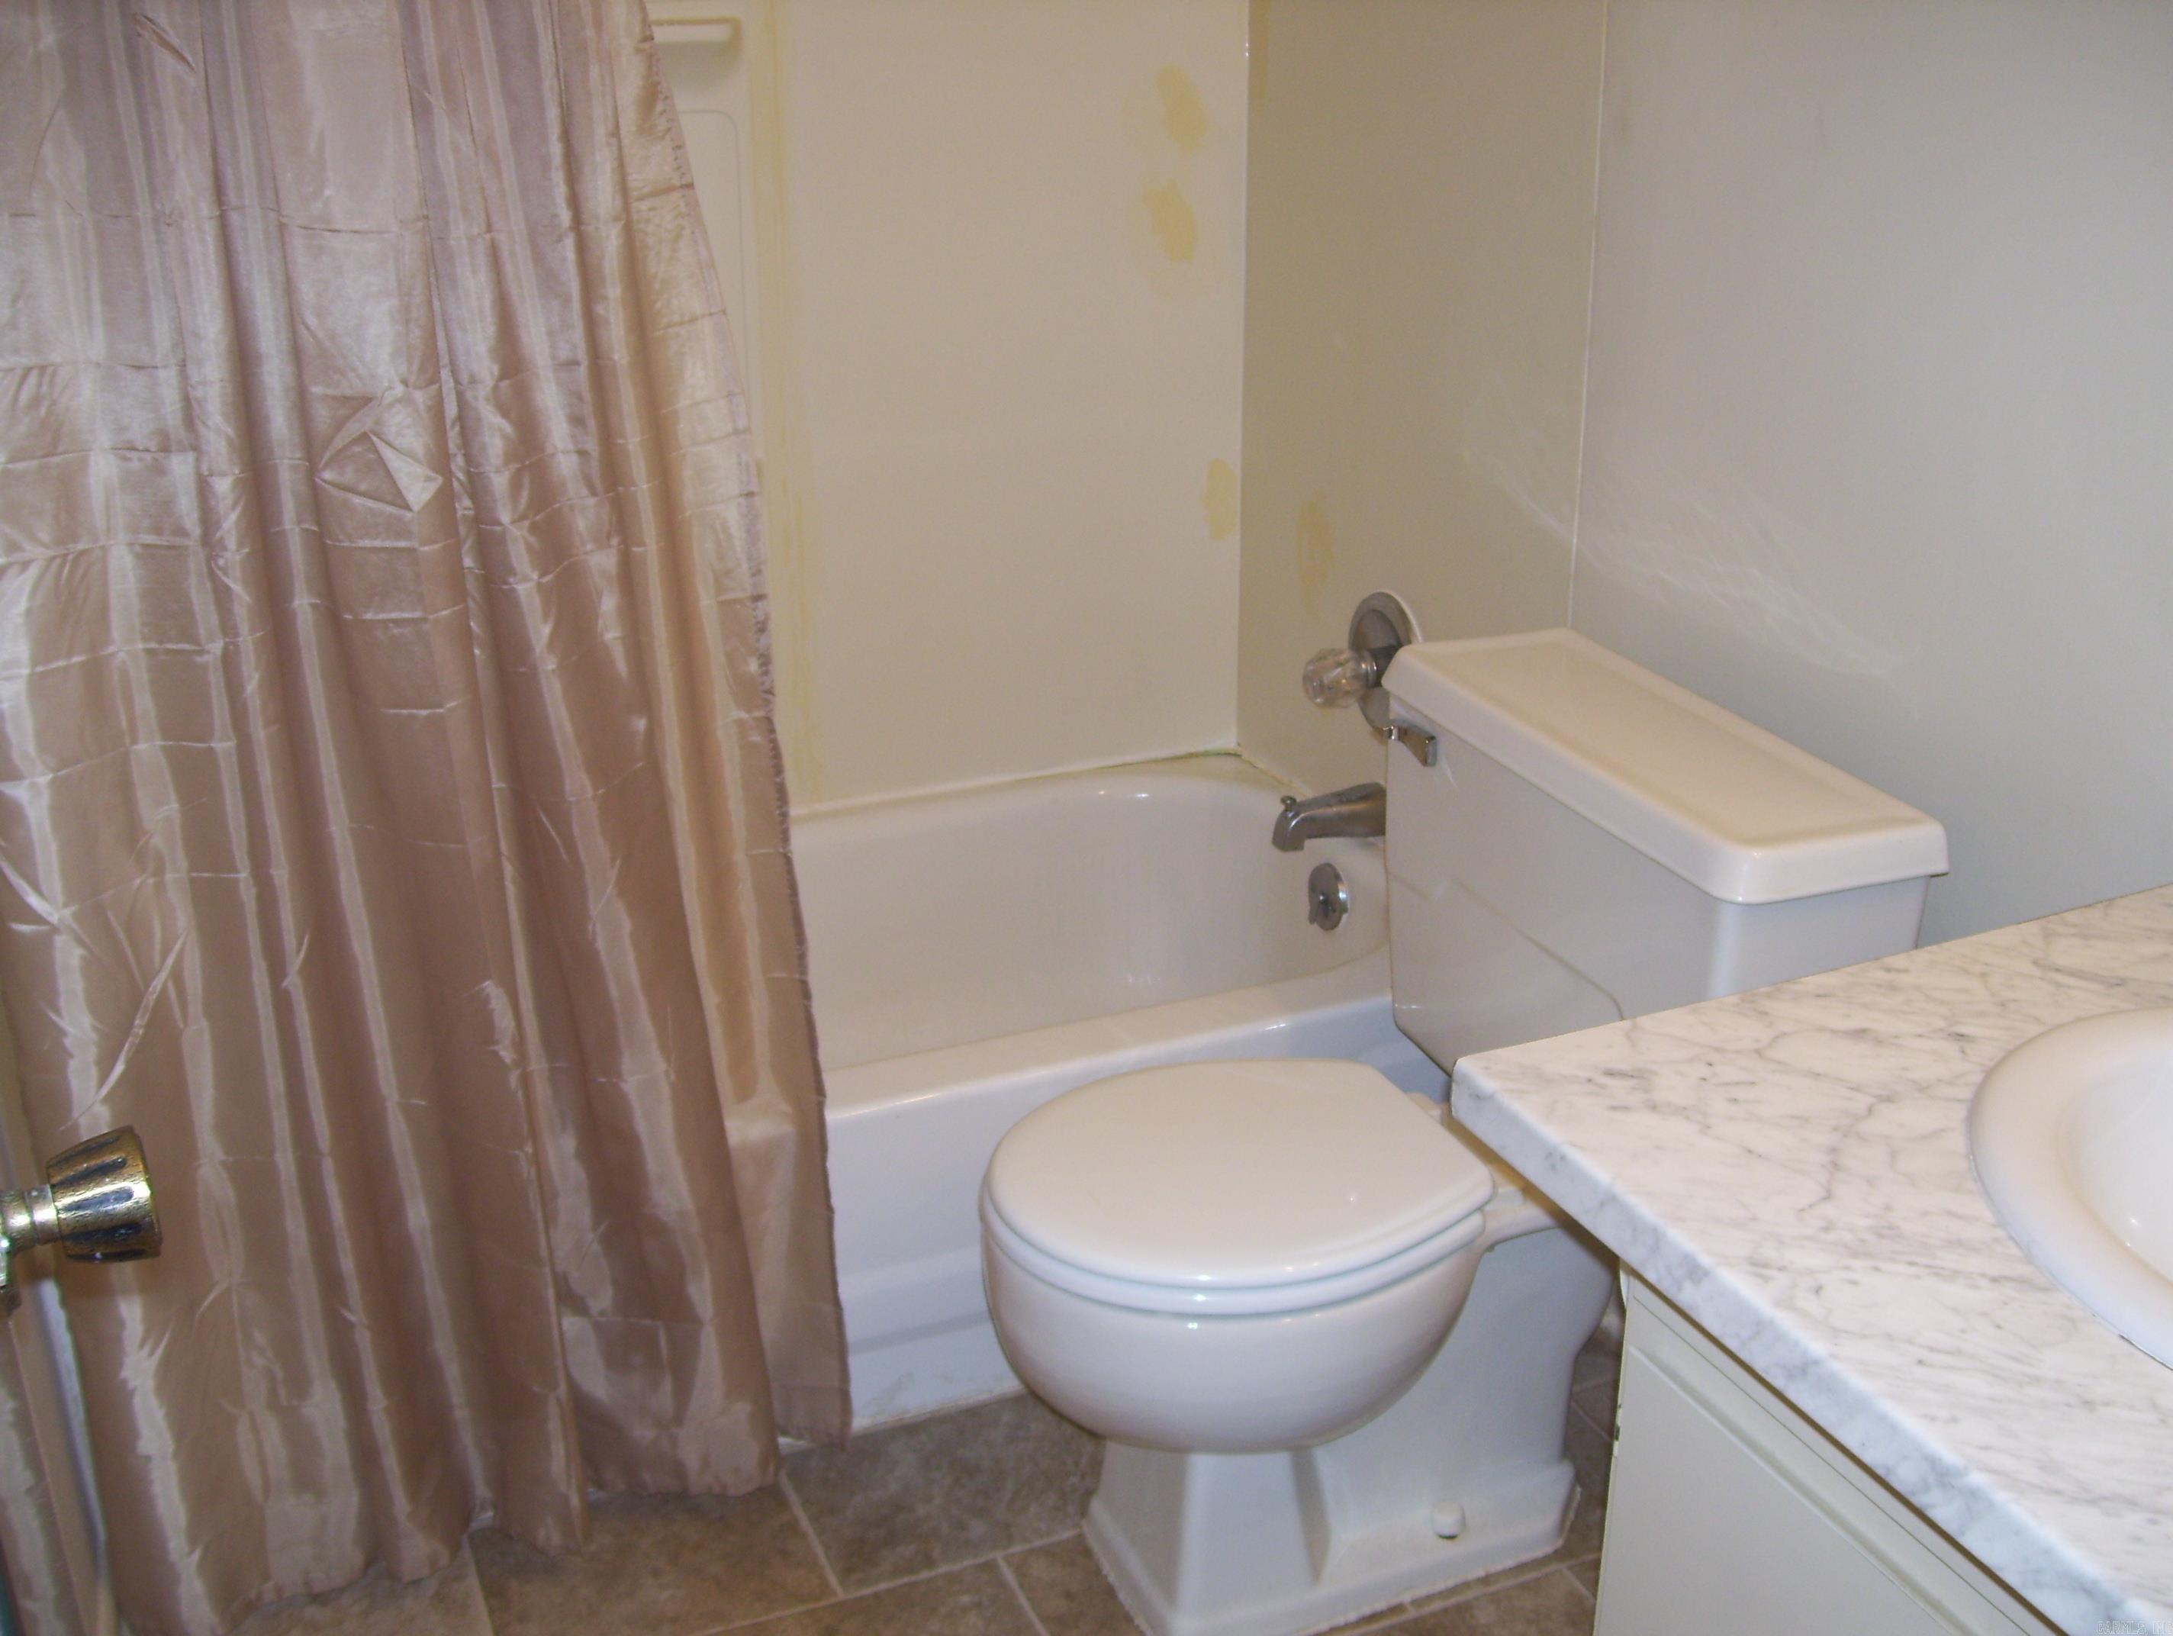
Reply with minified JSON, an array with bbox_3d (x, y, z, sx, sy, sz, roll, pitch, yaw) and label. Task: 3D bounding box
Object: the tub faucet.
[{"bbox_3d":[0.289,-0.001,2.727,0.146,0.075,0.056,-10,25,-21],"label":"tub faucet"}]

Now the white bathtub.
[{"bbox_3d":[-0.349,0.327,2.607,1.520,0.385,0.742,-10,25,-21],"label":"white bathtub"}]

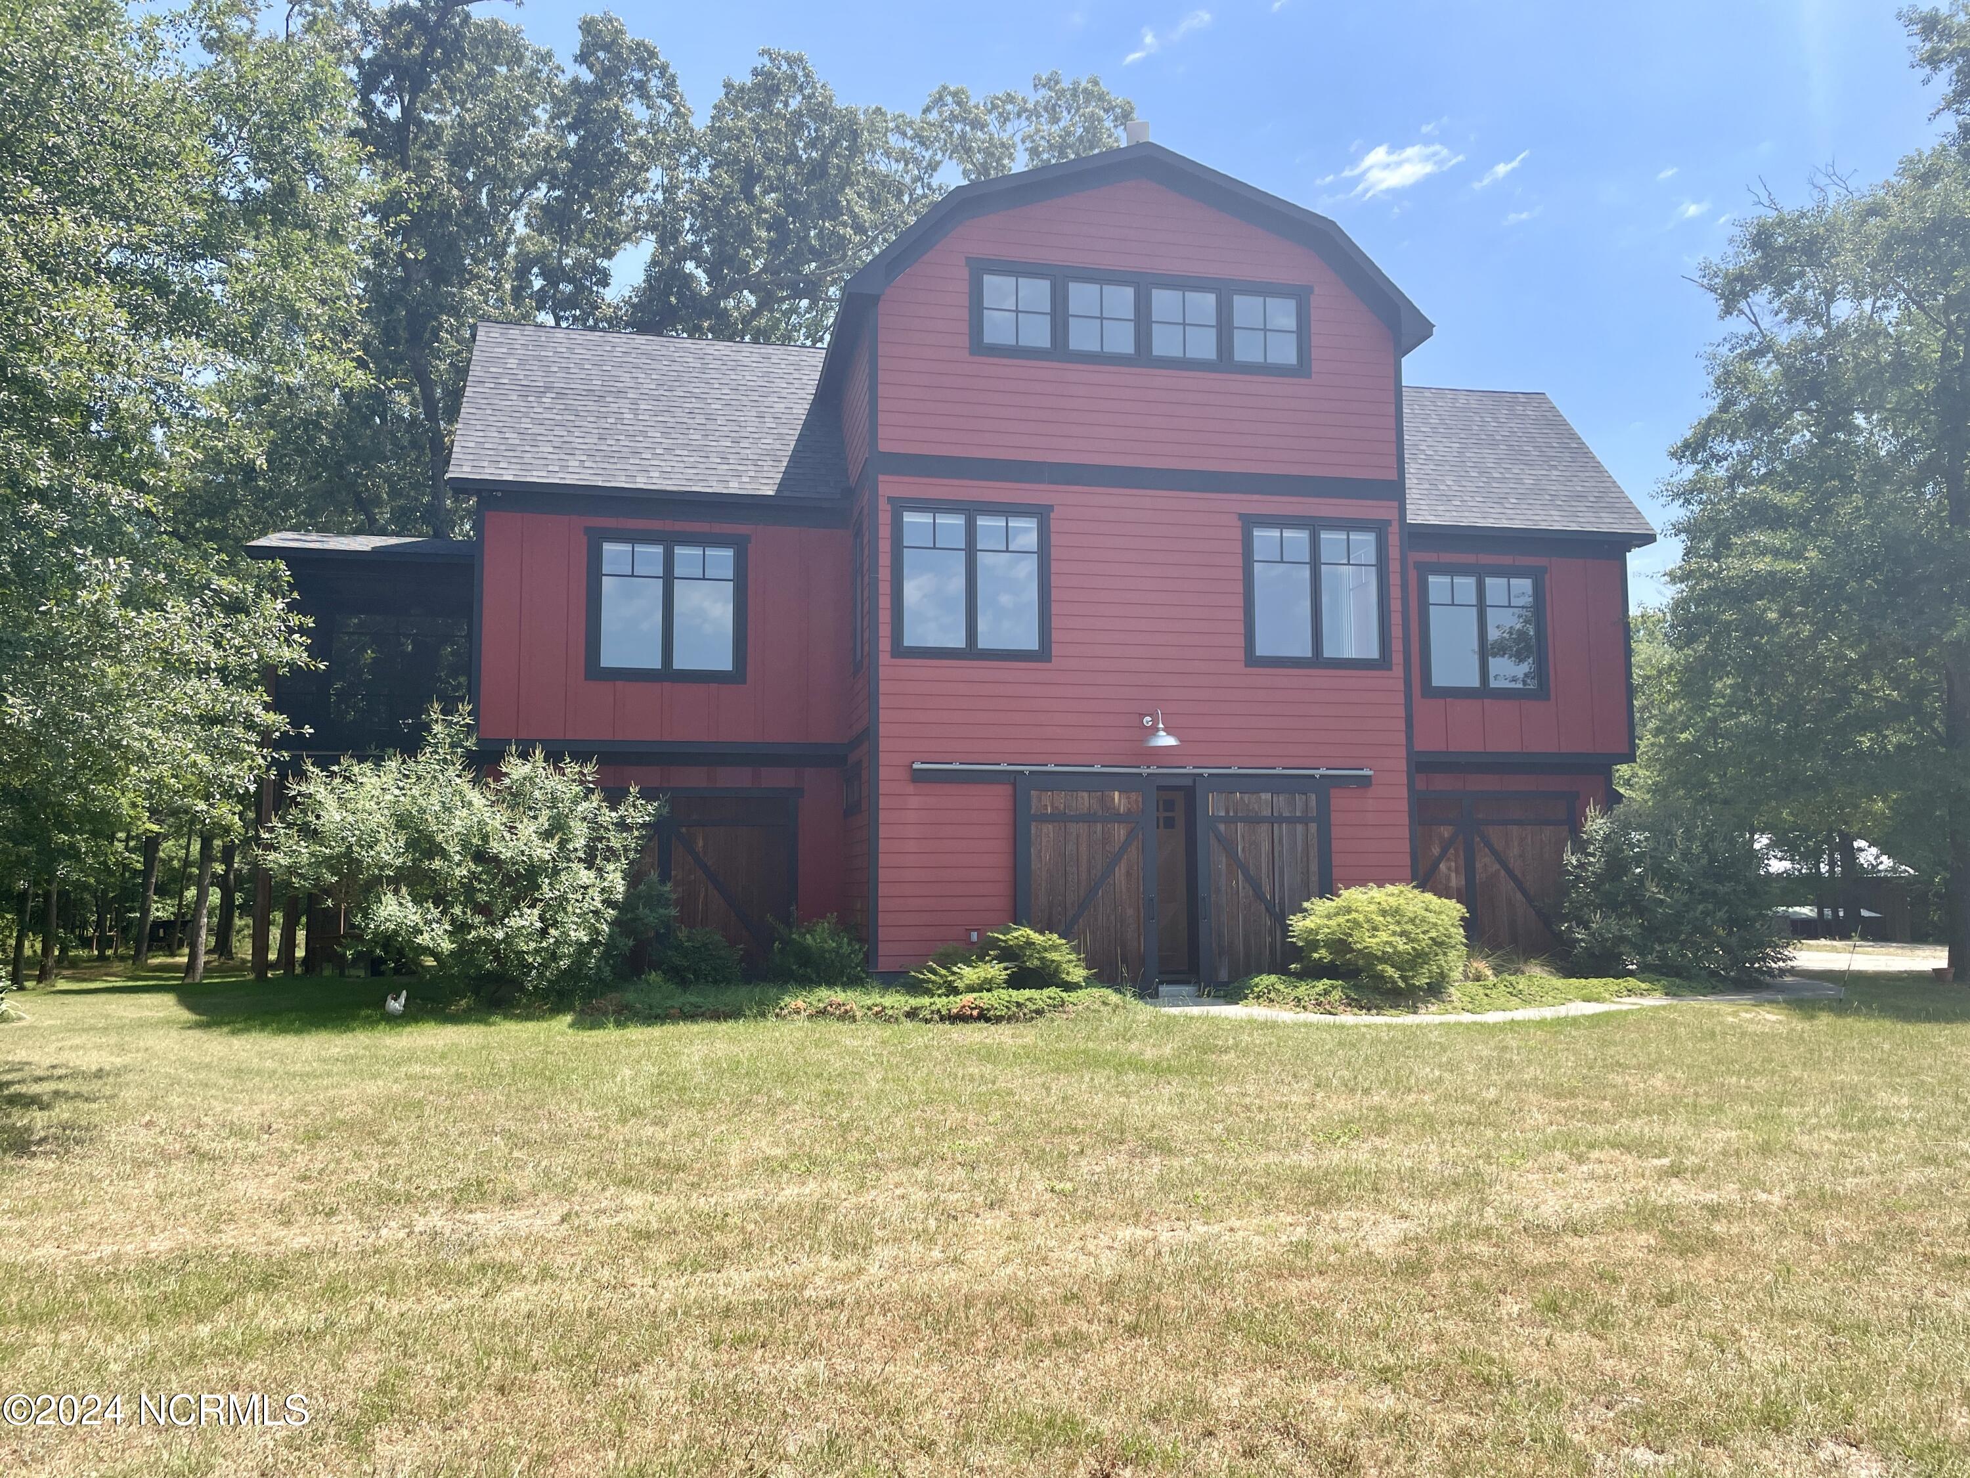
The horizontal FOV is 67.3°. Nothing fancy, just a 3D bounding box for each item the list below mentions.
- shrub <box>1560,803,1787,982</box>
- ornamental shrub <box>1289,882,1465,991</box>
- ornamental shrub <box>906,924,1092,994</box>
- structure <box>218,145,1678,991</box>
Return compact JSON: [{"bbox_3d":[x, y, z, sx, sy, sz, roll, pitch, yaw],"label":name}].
[{"bbox_3d":[9.988,2.225,21.392,3.100,2.600,2.900,1,-5,-12],"label":"shrub"},{"bbox_3d":[4.863,2.529,18.306,2.200,1.420,2.100,1,-5,-12],"label":"ornamental shrub"},{"bbox_3d":[0.177,2.627,17.282,2.150,0.930,1.600,1,-5,-12],"label":"ornamental shrub"},{"bbox_3d":[-0.188,-1.817,23.256,20.250,11.050,10.000,1,-5,-12],"label":"structure"}]

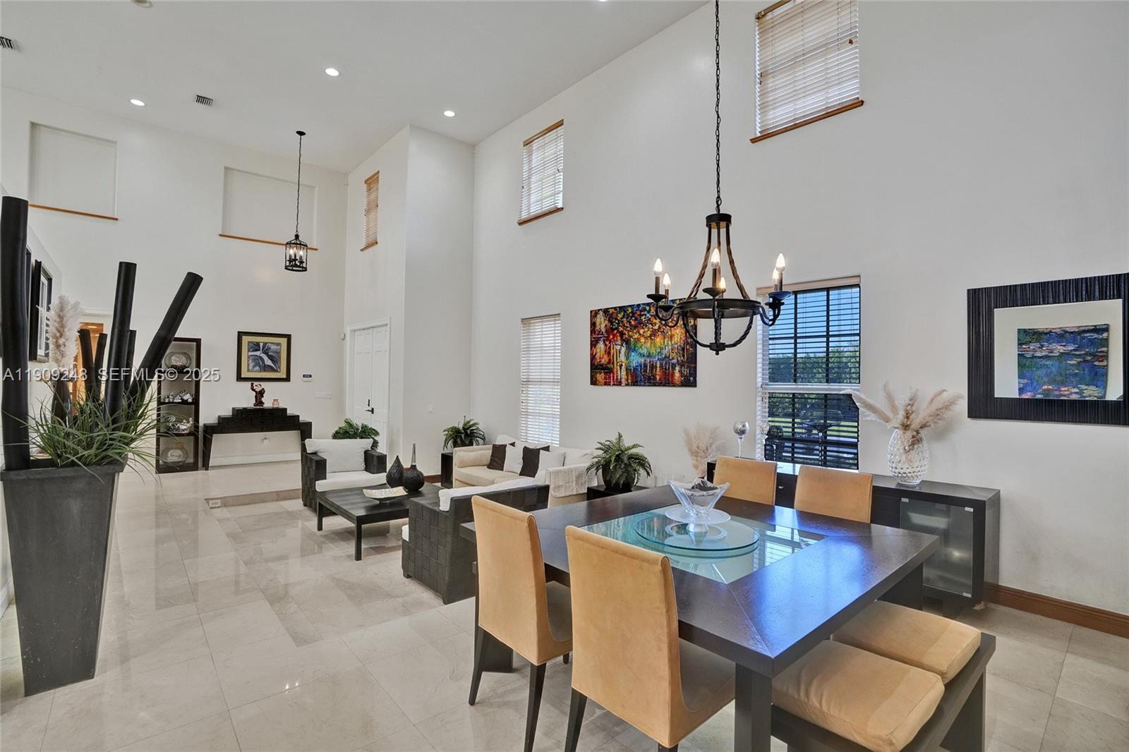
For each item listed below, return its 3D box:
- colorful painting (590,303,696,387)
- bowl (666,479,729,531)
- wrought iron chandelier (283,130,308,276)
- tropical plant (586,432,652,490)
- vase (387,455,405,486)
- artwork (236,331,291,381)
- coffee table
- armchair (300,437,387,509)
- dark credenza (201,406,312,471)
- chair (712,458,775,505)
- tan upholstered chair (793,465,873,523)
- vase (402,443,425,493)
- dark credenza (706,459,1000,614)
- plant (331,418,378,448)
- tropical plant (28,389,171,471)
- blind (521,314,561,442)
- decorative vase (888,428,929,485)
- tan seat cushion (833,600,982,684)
[{"bbox_3d":[0.876,-0.359,6.047,0.040,0.967,1.643,1,-1,-41],"label":"colorful painting"},{"bbox_3d":[0.674,0.660,2.520,0.320,0.225,0.320,1,0,15],"label":"bowl"},{"bbox_3d":[-4.362,-2.871,8.238,0.370,2.290,0.370,1,-1,-41],"label":"wrought iron chandelier"},{"bbox_3d":[0.617,0.940,5.561,0.700,0.650,0.700,1,0,0],"label":"tropical plant"},{"bbox_3d":[-1.969,1.123,5.929,0.260,0.390,0.260,1,-1,-41],"label":"vase"},{"bbox_3d":[-5.345,-0.332,8.961,0.834,0.858,0.040,1,-1,-41],"label":"artwork"},{"bbox_3d":[-1.838,1.493,5.365,1.182,0.402,1.128,1,-1,-41],"label":"coffee table"},{"bbox_3d":[-2.853,1.284,6.604,0.900,0.830,0.820,1,-1,-41],"label":"armchair"},{"bbox_3d":[-5.317,1.037,8.758,1.620,1.000,0.390,1,-1,-41],"label":"dark credenza"},{"bbox_3d":[1.059,1.078,3.346,0.620,0.980,0.450,1,-1,-41],"label":"chair"},{"bbox_3d":[1.494,1.083,2.929,0.560,1.012,0.440,1,-1,-41],"label":"tan upholstered chair"},{"bbox_3d":[-1.704,1.026,5.697,0.235,0.540,0.235,1,-1,-41],"label":"vase"},{"bbox_3d":[2.210,1.204,4.114,0.502,0.806,2.009,1,-1,-41],"label":"dark credenza"},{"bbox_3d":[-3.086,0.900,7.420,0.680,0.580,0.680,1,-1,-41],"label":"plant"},{"bbox_3d":[-2.430,0.279,2.600,0.580,0.410,0.560,1,-1,-41],"label":"tropical plant"},{"bbox_3d":[-0.349,0.093,7.350,0.070,1.920,0.915,1,-1,-41],"label":"blind"},{"bbox_3d":[2.584,0.606,3.766,0.270,0.394,0.270,1,-1,-41],"label":"decorative vase"},{"bbox_3d":[1.402,1.100,2.123,0.470,0.075,0.470,1,-1,-41],"label":"tan seat cushion"}]

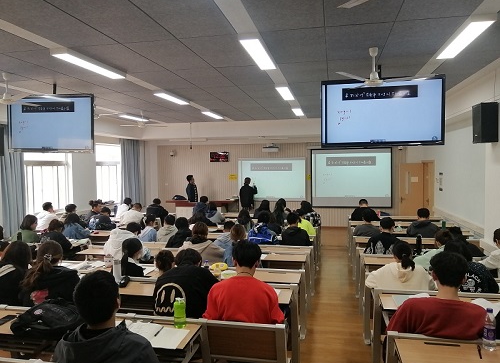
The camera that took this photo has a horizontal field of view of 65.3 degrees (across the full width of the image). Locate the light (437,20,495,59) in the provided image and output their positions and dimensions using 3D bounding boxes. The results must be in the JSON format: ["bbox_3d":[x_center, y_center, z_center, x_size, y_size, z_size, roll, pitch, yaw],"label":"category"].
[{"bbox_3d":[2.097,-1.404,3.872,0.210,0.070,1.210,0,2,12],"label":"light"}]

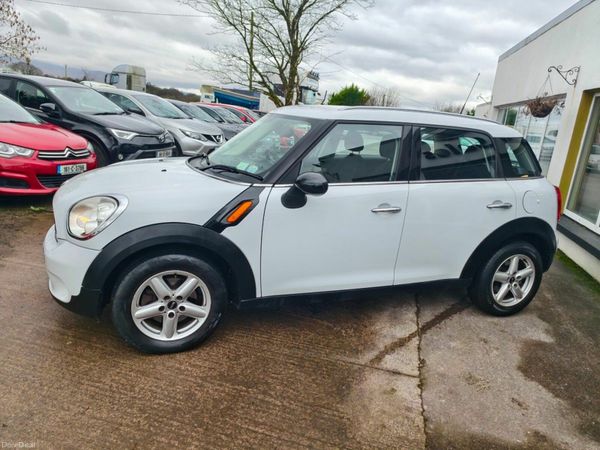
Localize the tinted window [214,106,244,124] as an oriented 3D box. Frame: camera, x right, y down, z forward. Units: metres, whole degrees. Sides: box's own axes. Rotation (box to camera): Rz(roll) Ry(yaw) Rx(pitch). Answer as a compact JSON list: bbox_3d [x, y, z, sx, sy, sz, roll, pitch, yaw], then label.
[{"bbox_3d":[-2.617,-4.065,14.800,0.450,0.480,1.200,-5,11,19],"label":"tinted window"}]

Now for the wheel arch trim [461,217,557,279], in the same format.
[{"bbox_3d":[1.636,0.163,3.121,0.960,0.505,0.150,-1,16,-20],"label":"wheel arch trim"}]

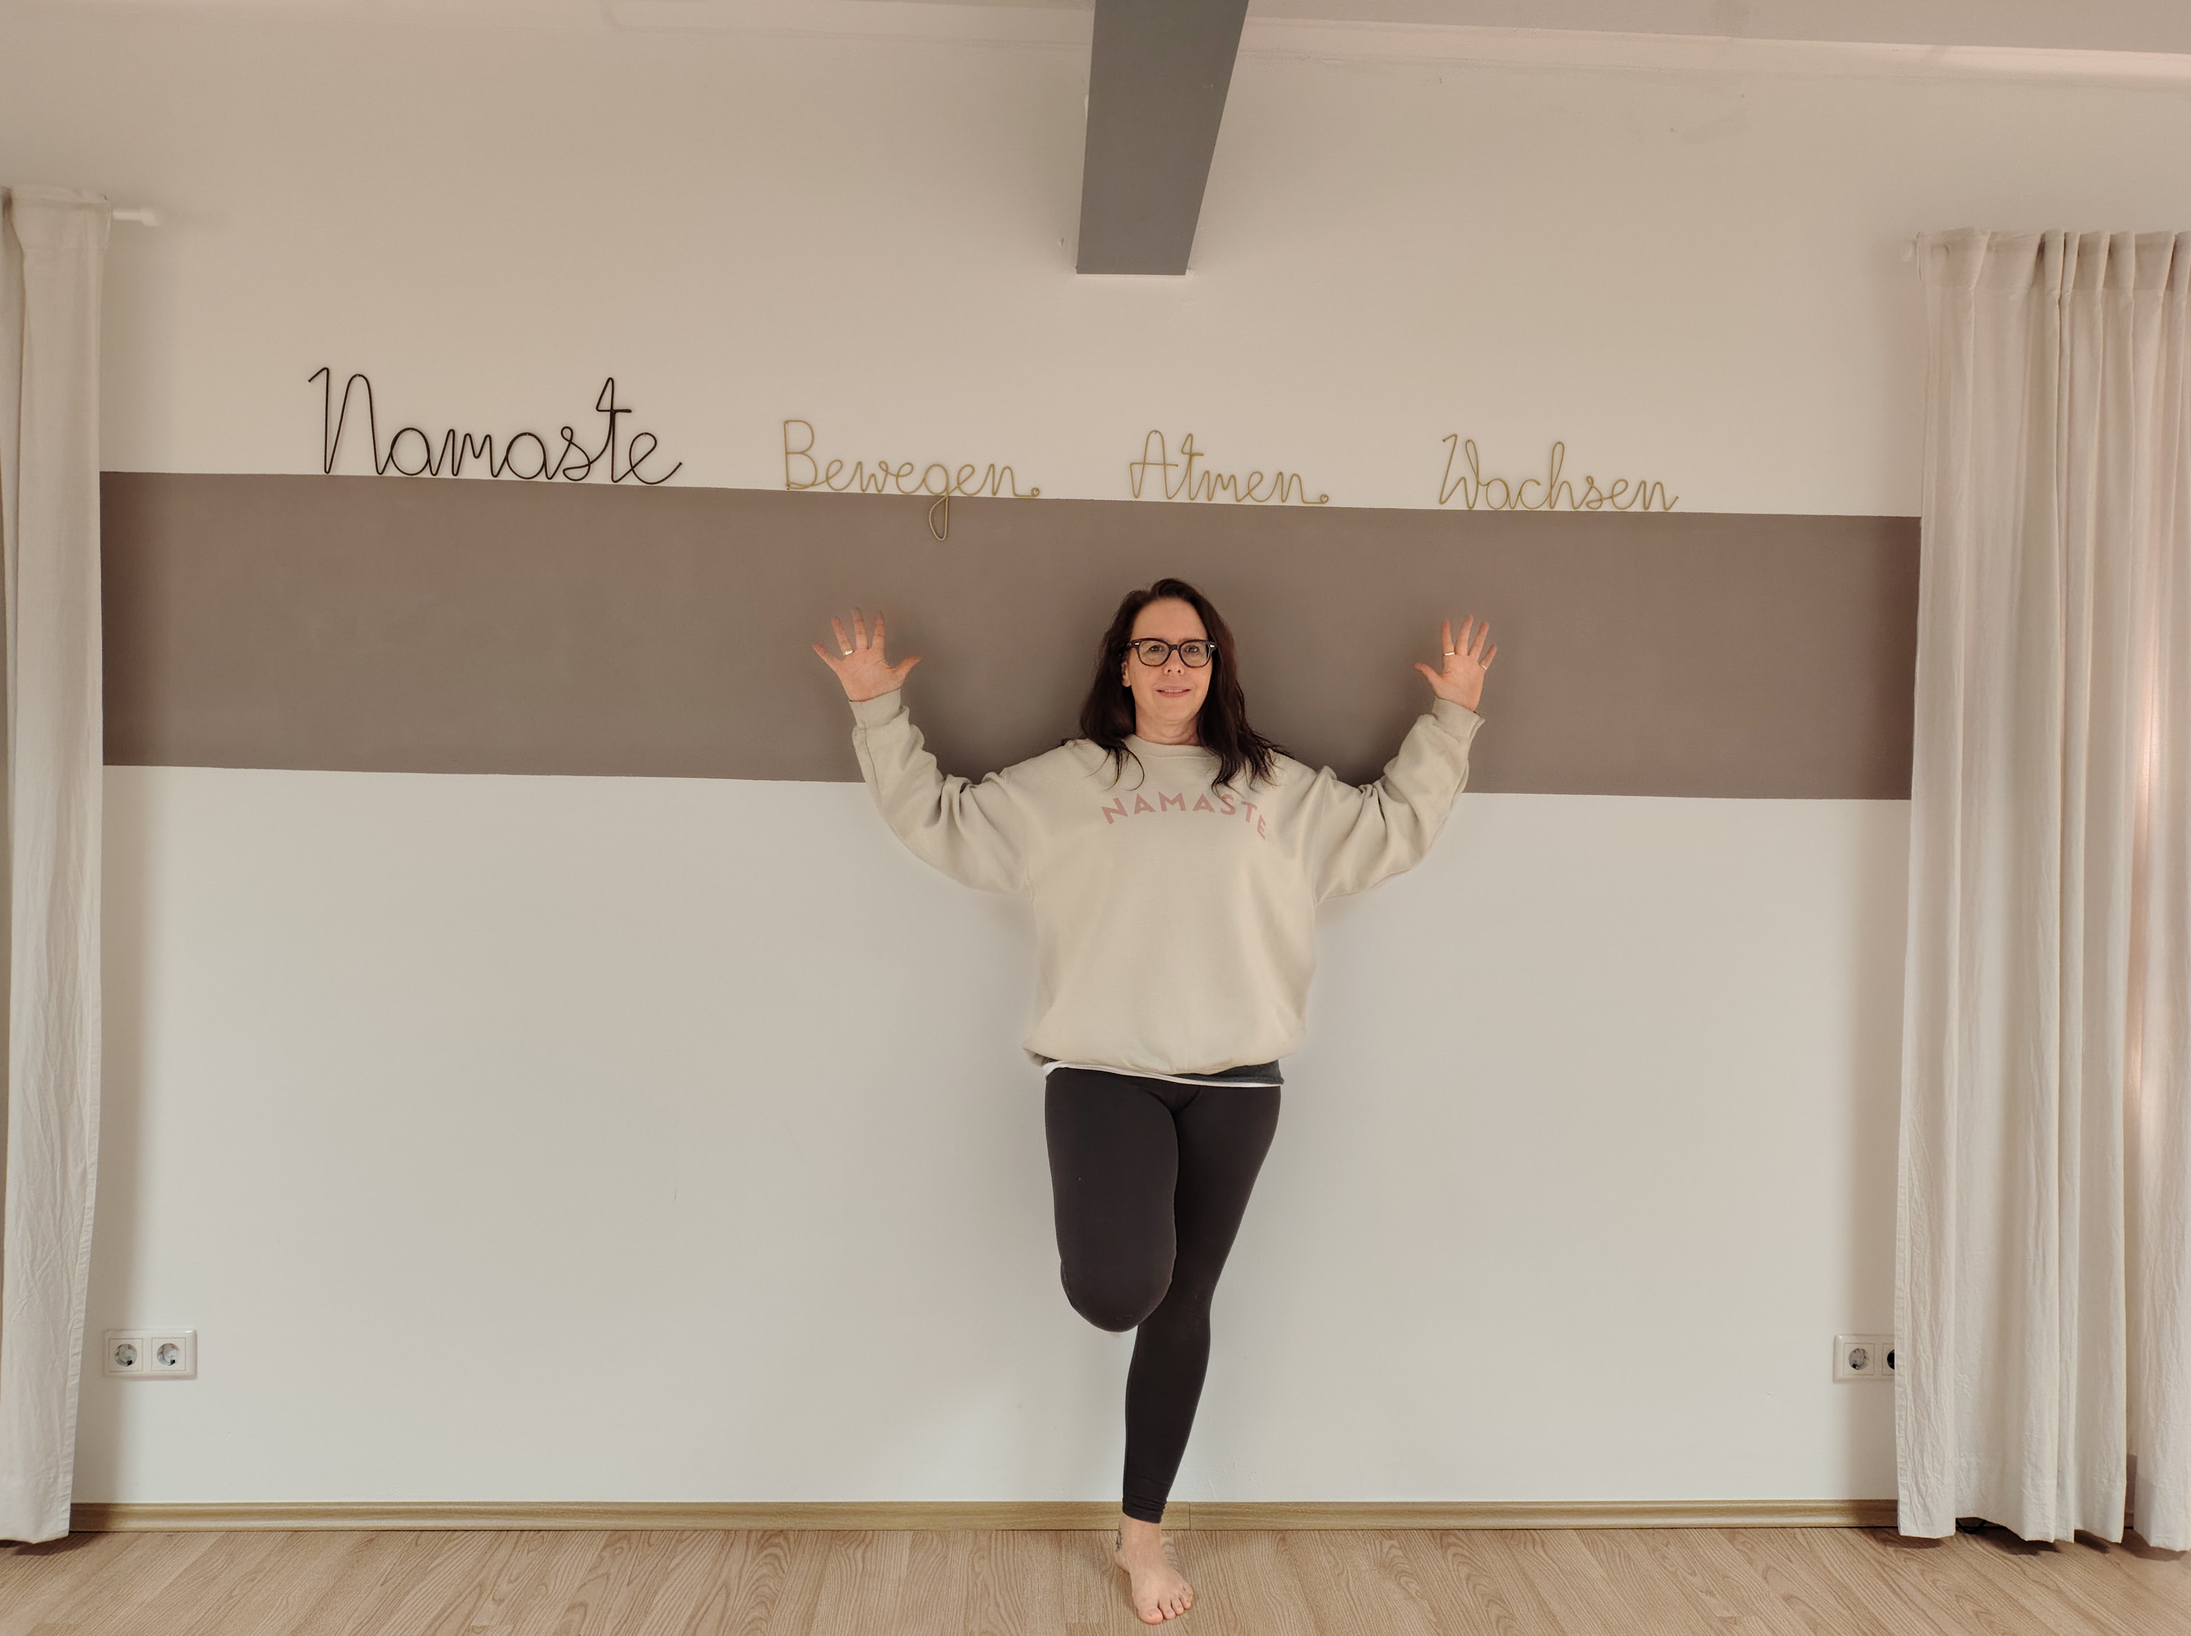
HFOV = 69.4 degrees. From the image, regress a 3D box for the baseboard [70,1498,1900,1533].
[{"bbox_3d":[-0.143,1.209,2.741,3.310,0.049,0.018,1,-1,-2],"label":"baseboard"}]

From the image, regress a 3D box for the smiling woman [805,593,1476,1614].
[{"bbox_3d":[0.091,0.422,2.561,1.135,1.625,0.400,1,-1,-2],"label":"smiling woman"}]

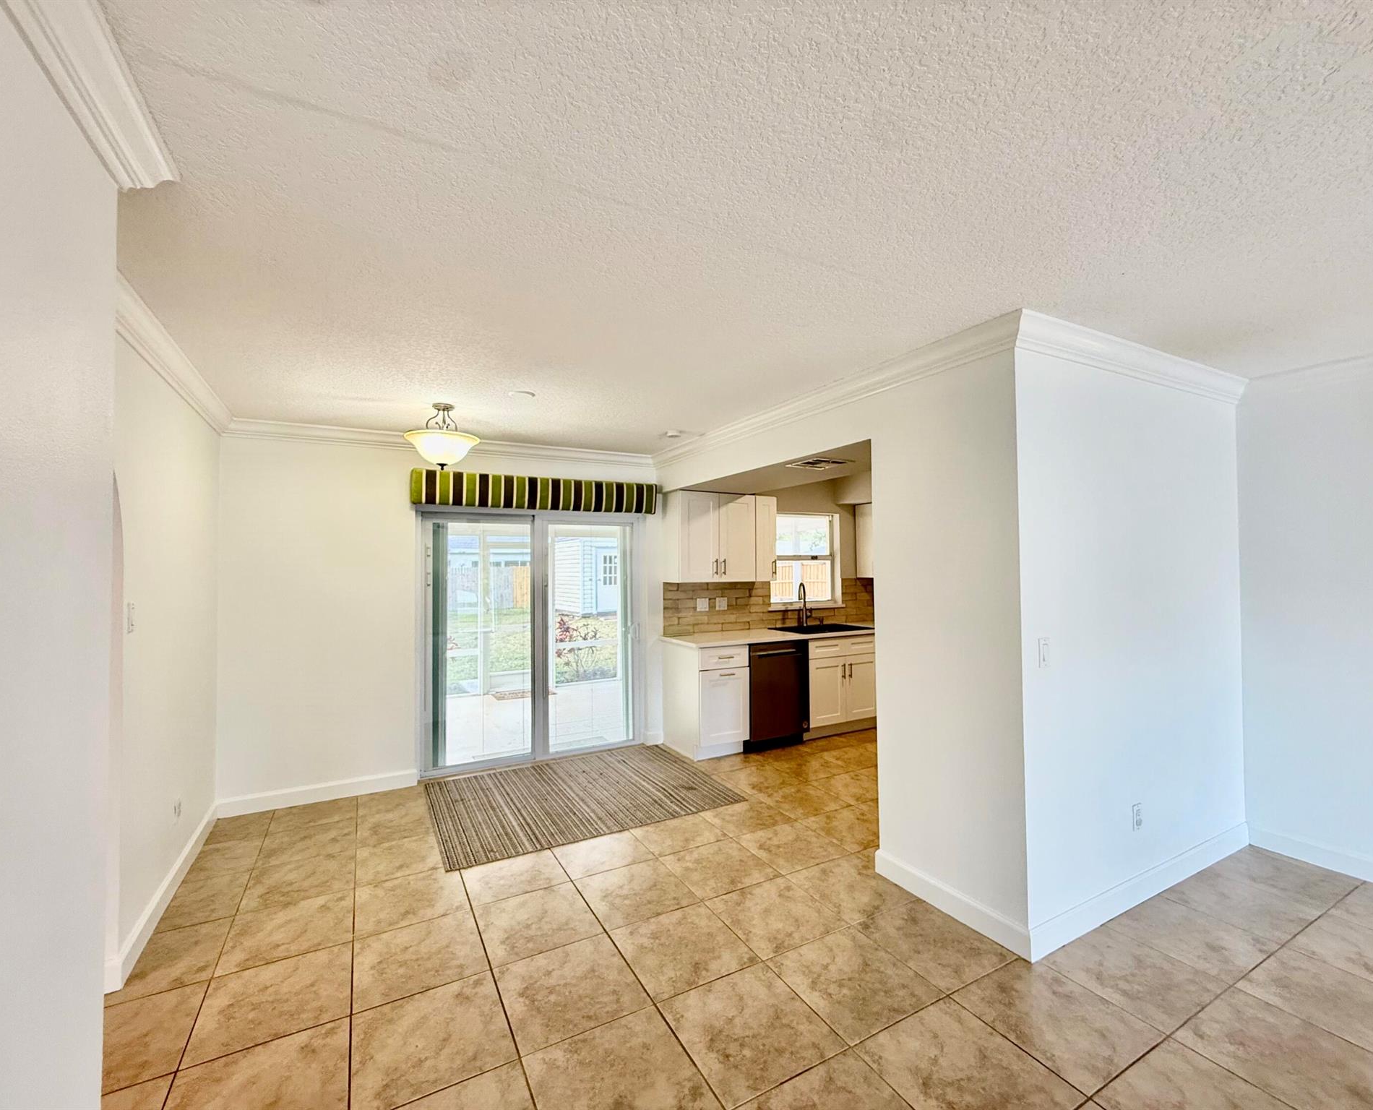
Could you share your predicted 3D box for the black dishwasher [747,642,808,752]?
[{"bbox_3d":[0.644,1.167,5.189,0.618,0.876,0.596,0,-1,-29],"label":"black dishwasher"}]

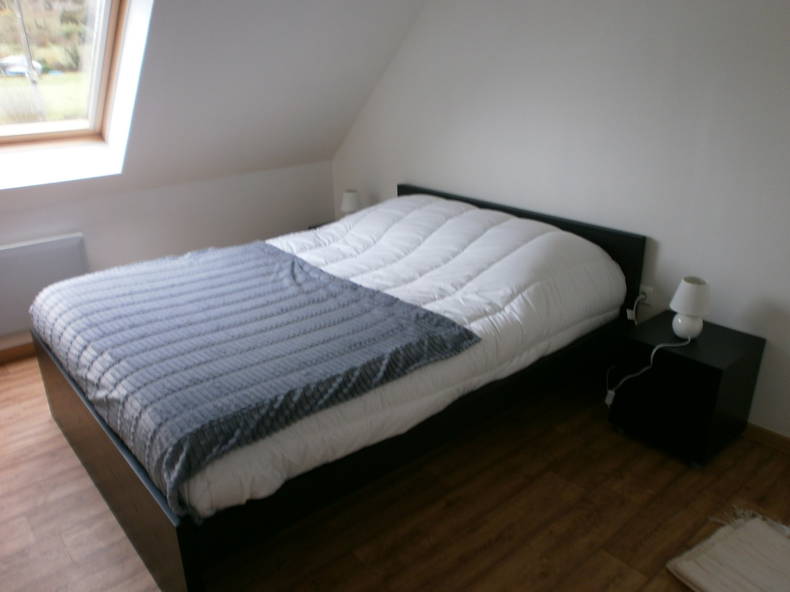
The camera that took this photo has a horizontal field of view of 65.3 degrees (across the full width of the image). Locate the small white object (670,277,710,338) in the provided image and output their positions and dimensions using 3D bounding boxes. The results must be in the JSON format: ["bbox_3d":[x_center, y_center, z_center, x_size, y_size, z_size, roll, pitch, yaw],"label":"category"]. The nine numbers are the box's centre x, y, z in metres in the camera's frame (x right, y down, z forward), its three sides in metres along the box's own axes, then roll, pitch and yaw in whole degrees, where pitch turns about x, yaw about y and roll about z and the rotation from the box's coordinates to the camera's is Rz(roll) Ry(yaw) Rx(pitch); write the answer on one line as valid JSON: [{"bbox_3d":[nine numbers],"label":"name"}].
[{"bbox_3d":[1.194,0.045,2.472,0.158,0.230,0.158,-18,26,-36],"label":"small white object"}]

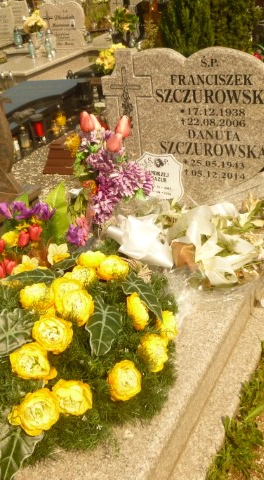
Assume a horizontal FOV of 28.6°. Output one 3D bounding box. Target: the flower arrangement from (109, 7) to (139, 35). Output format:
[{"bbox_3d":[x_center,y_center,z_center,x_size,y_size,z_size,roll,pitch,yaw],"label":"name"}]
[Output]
[{"bbox_3d":[-0.113,-2.925,6.900,0.380,0.340,0.360,9,33,28],"label":"flower arrangement"}]

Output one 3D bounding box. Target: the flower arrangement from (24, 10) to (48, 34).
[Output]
[{"bbox_3d":[-1.363,-3.105,7.390,0.330,0.310,0.330,8,33,28],"label":"flower arrangement"}]

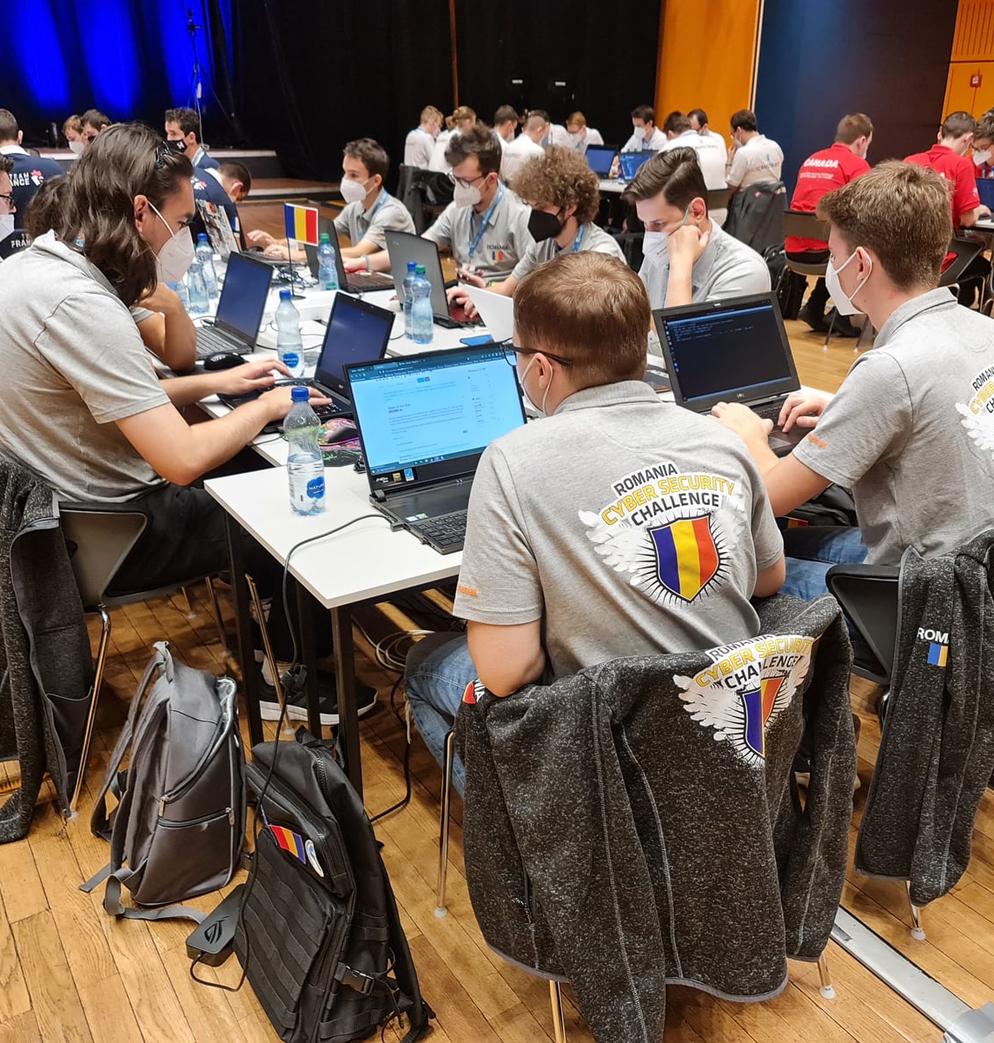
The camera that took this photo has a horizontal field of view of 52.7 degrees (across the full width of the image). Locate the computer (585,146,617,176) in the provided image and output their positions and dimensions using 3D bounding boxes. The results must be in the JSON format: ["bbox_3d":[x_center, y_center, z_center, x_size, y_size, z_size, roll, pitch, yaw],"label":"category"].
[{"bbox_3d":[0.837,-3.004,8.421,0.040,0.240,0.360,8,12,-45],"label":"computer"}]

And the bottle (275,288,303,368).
[{"bbox_3d":[-0.549,-0.497,2.653,0.066,0.221,0.066,-1,23,0],"label":"bottle"}]

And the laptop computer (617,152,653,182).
[{"bbox_3d":[1.353,-3.153,9.000,0.365,0.235,0.320,-12,25,-27],"label":"laptop computer"}]

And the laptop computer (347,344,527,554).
[{"bbox_3d":[-0.027,-0.148,1.778,0.358,0.235,0.348,-14,26,-29],"label":"laptop computer"}]

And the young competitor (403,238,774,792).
[{"bbox_3d":[0.158,0.169,1.695,0.540,1.200,0.740,-12,26,-24],"label":"young competitor"}]

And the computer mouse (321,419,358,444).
[{"bbox_3d":[-0.324,-0.212,2.189,0.122,0.040,0.066,-14,26,-29],"label":"computer mouse"}]

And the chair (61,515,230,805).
[{"bbox_3d":[-0.841,0.148,2.315,0.540,0.770,0.520,-16,28,-31],"label":"chair"}]

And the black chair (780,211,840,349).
[{"bbox_3d":[2.097,-1.552,6.362,0.540,0.790,0.540,-14,26,-29],"label":"black chair"}]

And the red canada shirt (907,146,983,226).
[{"bbox_3d":[2.417,-1.726,5.500,0.420,0.620,0.500,-17,28,-33],"label":"red canada shirt"}]

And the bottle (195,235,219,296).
[{"bbox_3d":[-1.064,-0.938,3.680,0.066,0.221,0.066,-1,23,0],"label":"bottle"}]

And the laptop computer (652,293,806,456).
[{"bbox_3d":[0.626,-0.347,2.269,0.390,0.240,0.380,-15,27,-29],"label":"laptop computer"}]

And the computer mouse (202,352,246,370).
[{"bbox_3d":[-0.758,-0.445,2.785,0.113,0.037,0.064,-15,27,-30],"label":"computer mouse"}]

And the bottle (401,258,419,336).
[{"bbox_3d":[-0.264,-0.666,3.028,0.066,0.221,0.066,-1,23,0],"label":"bottle"}]

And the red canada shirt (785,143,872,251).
[{"bbox_3d":[2.006,-1.870,5.871,0.420,0.630,0.500,-18,29,-34],"label":"red canada shirt"}]

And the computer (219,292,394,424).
[{"bbox_3d":[-0.454,-0.380,2.350,0.325,0.229,0.340,-13,26,-28],"label":"computer"}]

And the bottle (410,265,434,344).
[{"bbox_3d":[-0.227,-0.657,3.037,0.065,0.216,0.065,0,22,0],"label":"bottle"}]

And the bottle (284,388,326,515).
[{"bbox_3d":[-0.340,-0.125,1.748,0.066,0.218,0.066,-14,26,-29],"label":"bottle"}]

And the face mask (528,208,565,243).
[{"bbox_3d":[0.149,-0.874,2.970,0.090,0.110,0.130,-33,35,-19],"label":"face mask"}]

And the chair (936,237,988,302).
[{"bbox_3d":[2.564,-1.403,5.997,0.540,0.790,0.540,-18,28,-37],"label":"chair"}]

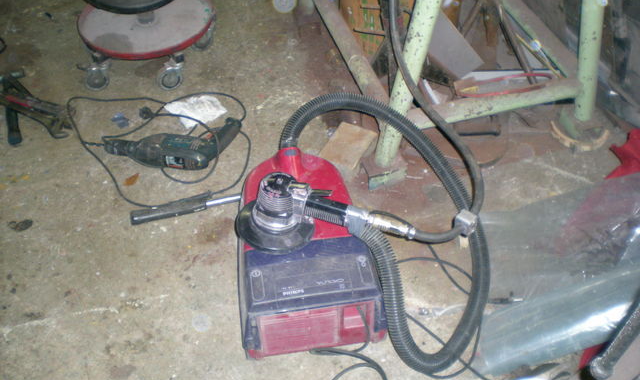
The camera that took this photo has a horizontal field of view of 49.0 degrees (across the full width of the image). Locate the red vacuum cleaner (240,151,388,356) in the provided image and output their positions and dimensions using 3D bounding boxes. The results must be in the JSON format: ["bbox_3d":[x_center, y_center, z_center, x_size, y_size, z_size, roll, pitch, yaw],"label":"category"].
[{"bbox_3d":[-0.039,0.099,1.481,0.285,0.200,0.420,-7,47,-5],"label":"red vacuum cleaner"}]

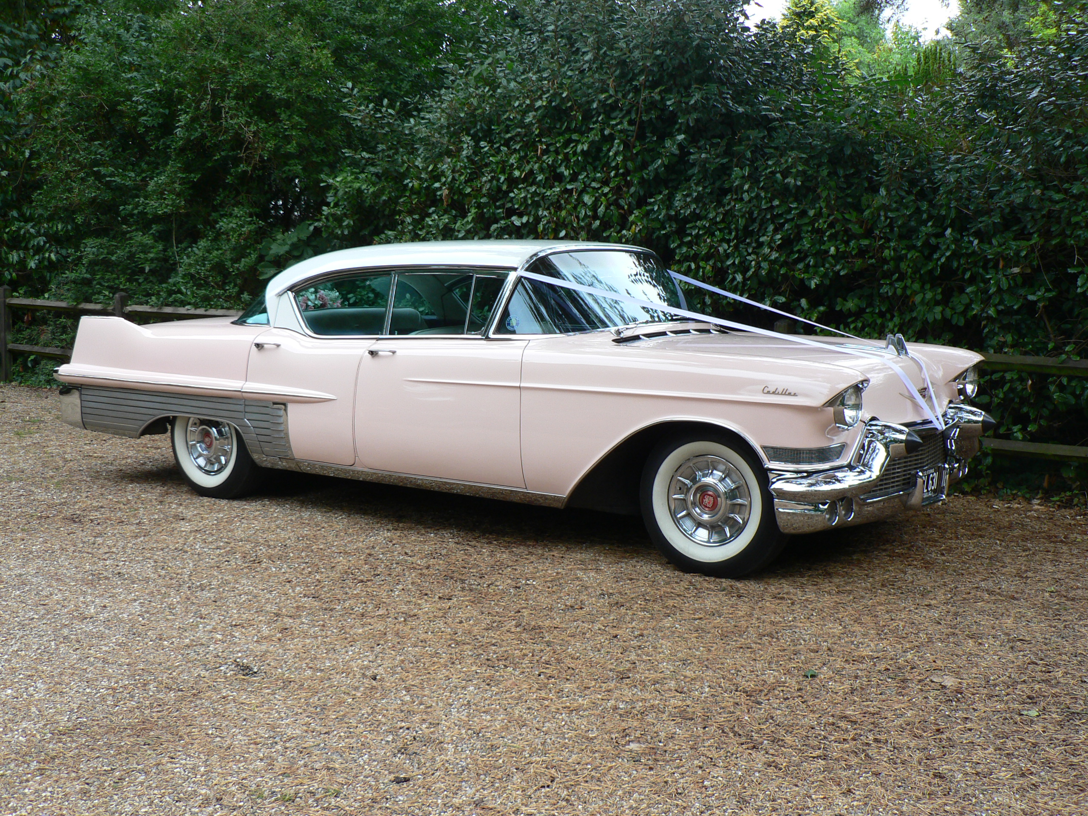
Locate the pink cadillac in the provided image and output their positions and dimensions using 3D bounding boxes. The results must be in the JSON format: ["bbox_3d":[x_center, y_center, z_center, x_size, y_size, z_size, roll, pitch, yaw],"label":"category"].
[{"bbox_3d":[-0.341,-0.188,7.876,5.680,1.510,2.030,5,8,35],"label":"pink cadillac"}]

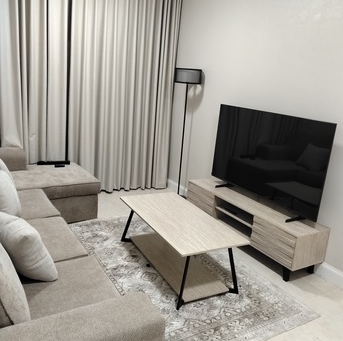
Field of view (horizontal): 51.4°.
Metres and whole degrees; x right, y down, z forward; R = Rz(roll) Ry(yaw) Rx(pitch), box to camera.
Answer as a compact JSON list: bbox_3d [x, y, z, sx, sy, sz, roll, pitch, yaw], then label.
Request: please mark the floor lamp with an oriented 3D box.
[{"bbox_3d":[0.161,-0.420,4.564,0.320,1.695,0.320,4,15,-1],"label":"floor lamp"}]

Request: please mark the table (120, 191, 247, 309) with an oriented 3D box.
[{"bbox_3d":[0.038,0.612,3.072,0.583,0.452,1.196,-3,17,-28],"label":"table"}]

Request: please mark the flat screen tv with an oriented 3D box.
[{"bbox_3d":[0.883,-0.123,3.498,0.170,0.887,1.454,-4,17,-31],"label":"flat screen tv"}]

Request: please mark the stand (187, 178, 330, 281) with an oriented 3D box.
[{"bbox_3d":[0.765,0.524,3.651,0.404,0.440,1.582,-4,17,-31],"label":"stand"}]

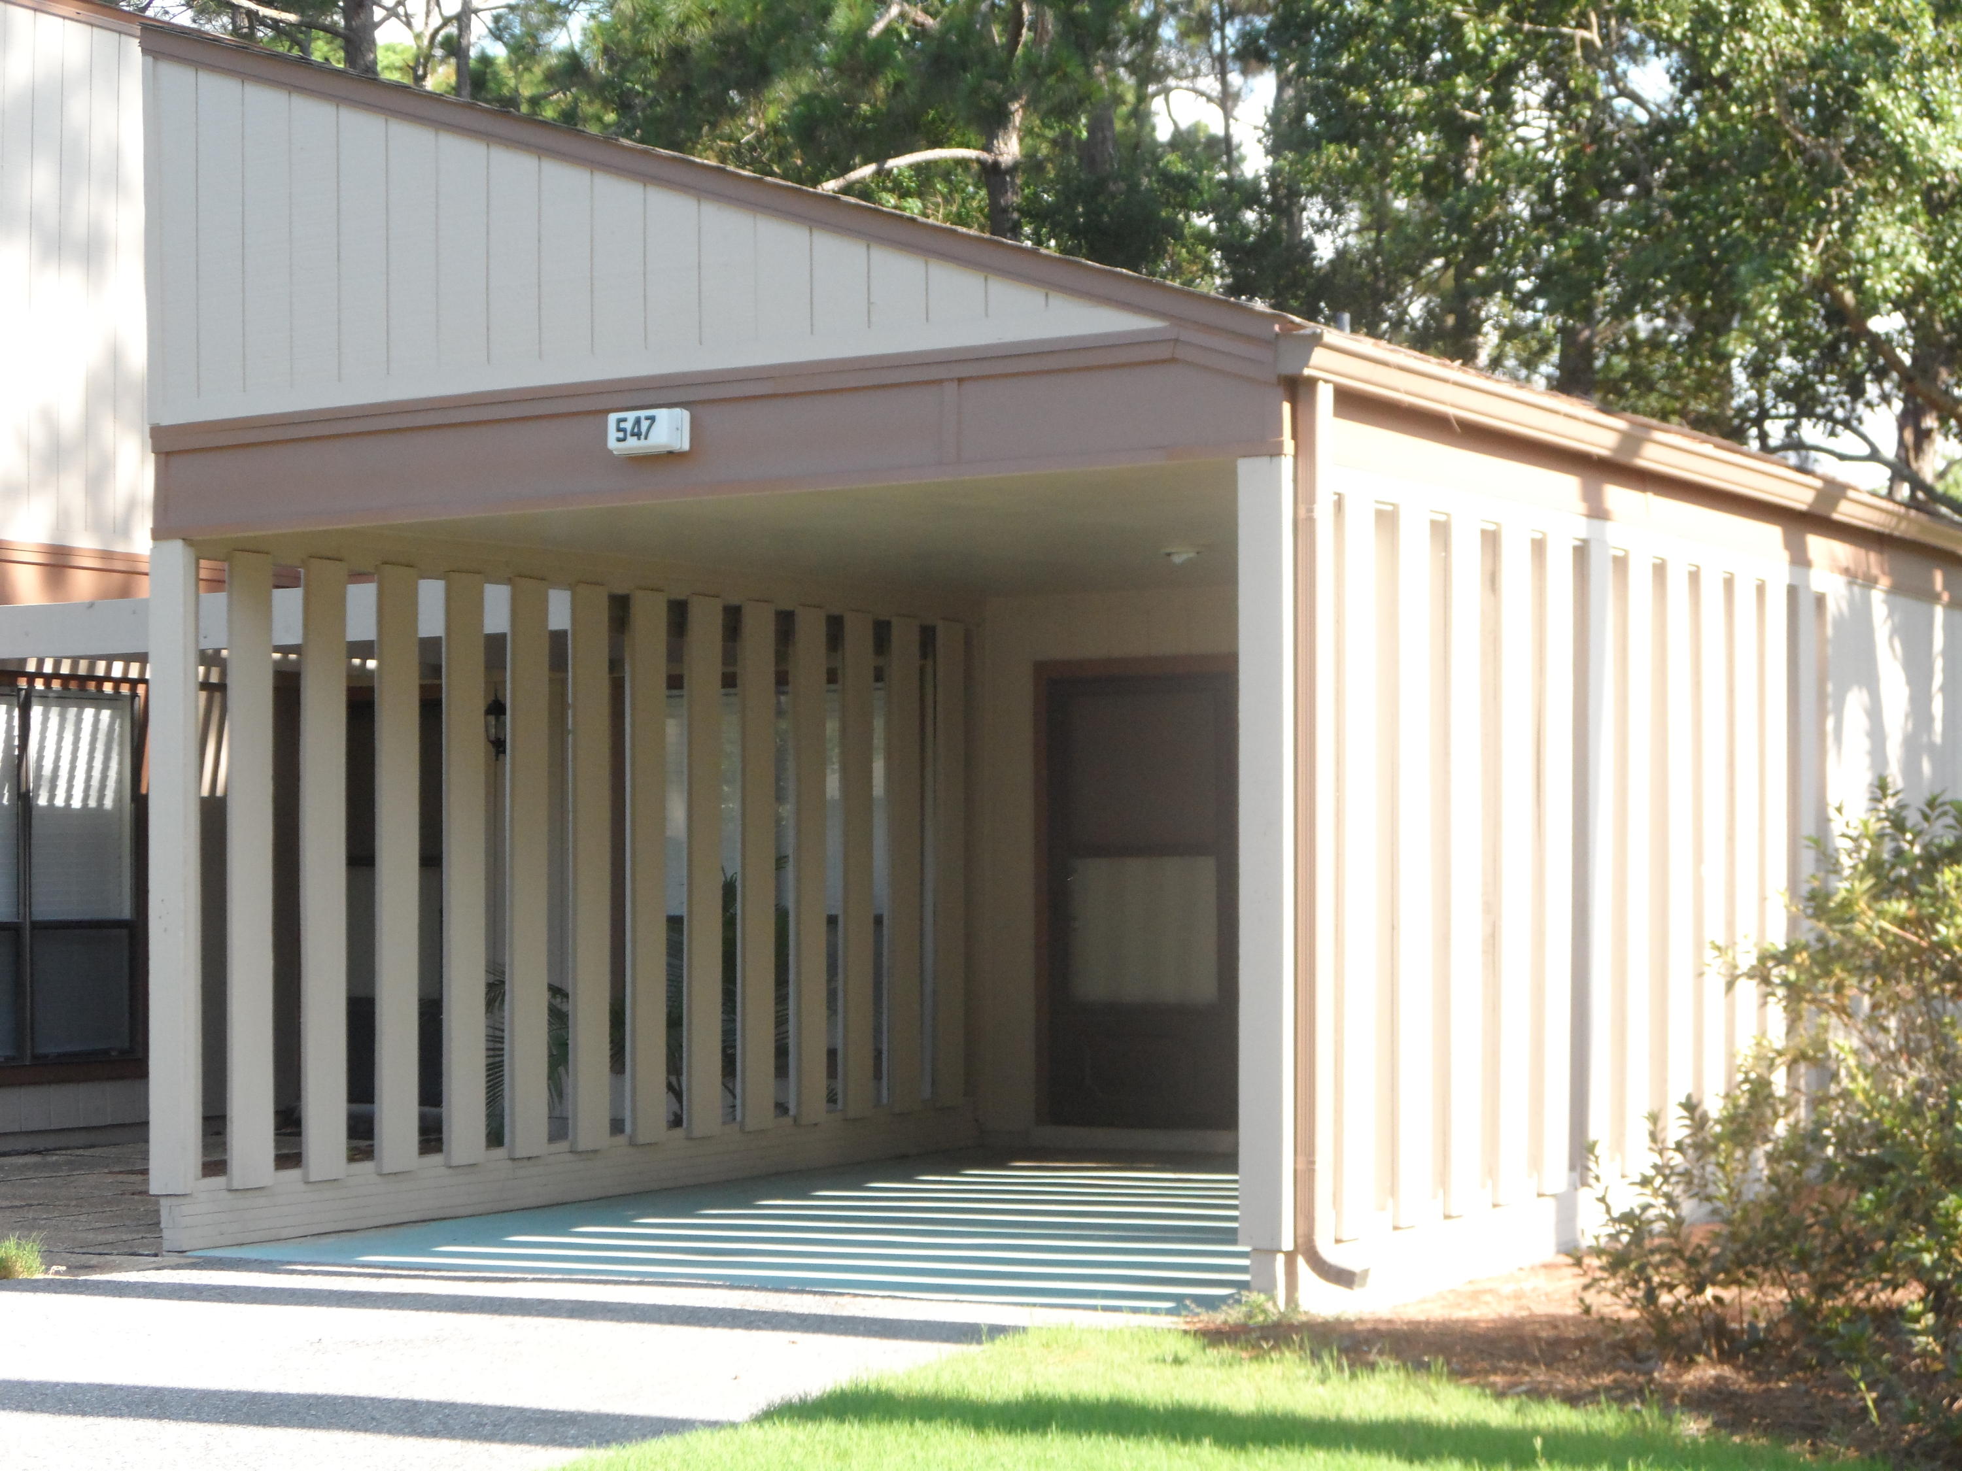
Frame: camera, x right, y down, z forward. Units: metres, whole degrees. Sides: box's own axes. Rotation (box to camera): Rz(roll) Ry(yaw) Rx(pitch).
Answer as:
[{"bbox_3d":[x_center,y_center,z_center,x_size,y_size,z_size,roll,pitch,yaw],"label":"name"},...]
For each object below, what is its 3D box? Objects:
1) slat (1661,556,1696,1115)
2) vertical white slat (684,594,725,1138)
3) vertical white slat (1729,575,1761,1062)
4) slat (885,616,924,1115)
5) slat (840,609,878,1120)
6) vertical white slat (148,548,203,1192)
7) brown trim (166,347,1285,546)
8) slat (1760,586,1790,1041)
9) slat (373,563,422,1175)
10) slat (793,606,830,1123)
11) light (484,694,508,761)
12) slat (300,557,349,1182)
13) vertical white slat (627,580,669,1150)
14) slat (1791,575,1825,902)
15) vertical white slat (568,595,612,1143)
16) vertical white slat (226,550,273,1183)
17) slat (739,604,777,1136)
[{"bbox_3d":[2.520,0.462,14.347,0.030,2.200,0.230,-1,-2,28],"label":"slat"},{"bbox_3d":[-1.122,0.531,16.102,0.035,2.190,0.215,-1,-2,28],"label":"vertical white slat"},{"bbox_3d":[2.899,0.482,15.060,0.030,2.197,0.230,-1,-2,28],"label":"vertical white slat"},{"bbox_3d":[-0.345,0.570,17.515,0.030,2.196,0.222,-1,-2,28],"label":"slat"},{"bbox_3d":[-0.531,0.559,17.137,0.035,2.190,0.215,-1,-2,28],"label":"slat"},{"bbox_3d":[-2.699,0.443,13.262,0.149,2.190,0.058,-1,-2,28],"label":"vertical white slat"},{"bbox_3d":[-0.956,-0.858,12.205,4.270,0.310,0.070,-2,-2,32],"label":"brown trim"},{"bbox_3d":[3.089,0.491,15.418,0.030,2.197,0.230,-1,-2,28],"label":"slat"},{"bbox_3d":[-2.106,0.478,14.251,0.030,2.202,0.222,-1,-2,28],"label":"slat"},{"bbox_3d":[-0.731,0.551,16.804,0.030,2.201,0.222,-1,-2,28],"label":"slat"},{"bbox_3d":[-2.344,-0.045,19.350,0.140,0.330,0.180,-2,-2,32],"label":"light"},{"bbox_3d":[-2.300,0.468,13.886,0.030,2.195,0.222,-1,-2,28],"label":"slat"},{"bbox_3d":[-1.324,0.518,15.708,0.030,2.205,0.222,-1,-2,28],"label":"vertical white slat"},{"bbox_3d":[3.216,0.462,15.511,0.035,2.170,0.215,-1,-2,28],"label":"slat"},{"bbox_3d":[-1.519,0.508,15.347,0.030,2.204,0.222,-1,-2,28],"label":"vertical white slat"},{"bbox_3d":[-2.521,0.462,13.652,0.035,2.190,0.215,-1,-2,28],"label":"vertical white slat"},{"bbox_3d":[-0.927,0.540,16.445,0.035,2.190,0.215,-1,-2,28],"label":"slat"}]

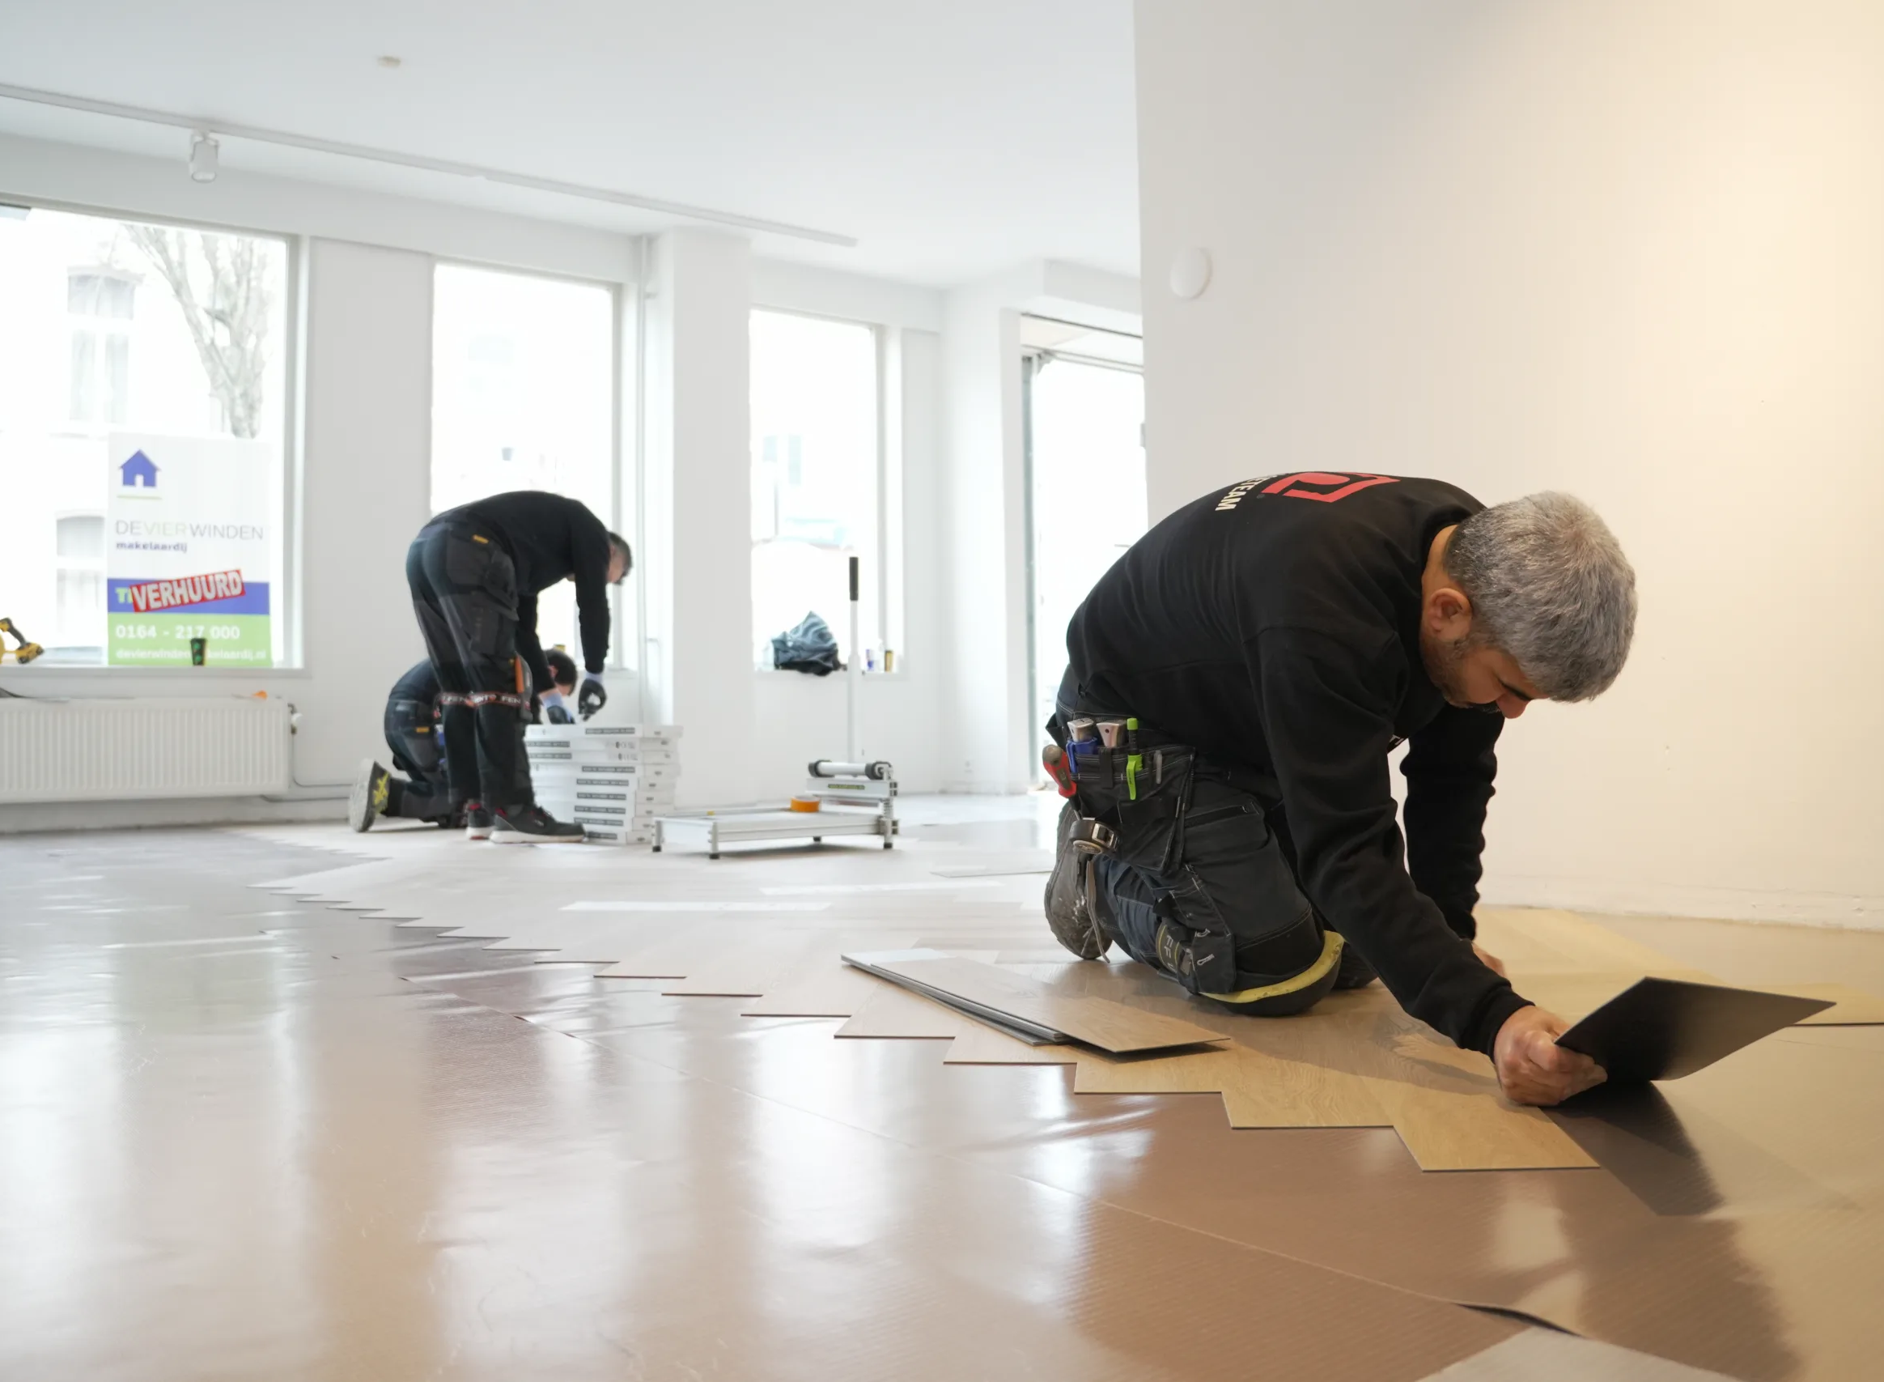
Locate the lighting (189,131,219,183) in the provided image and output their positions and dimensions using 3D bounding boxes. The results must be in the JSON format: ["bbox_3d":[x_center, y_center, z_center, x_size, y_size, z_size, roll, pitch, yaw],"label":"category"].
[{"bbox_3d":[-2.732,-1.972,5.750,0.105,0.180,0.105,0,-1,-31],"label":"lighting"}]

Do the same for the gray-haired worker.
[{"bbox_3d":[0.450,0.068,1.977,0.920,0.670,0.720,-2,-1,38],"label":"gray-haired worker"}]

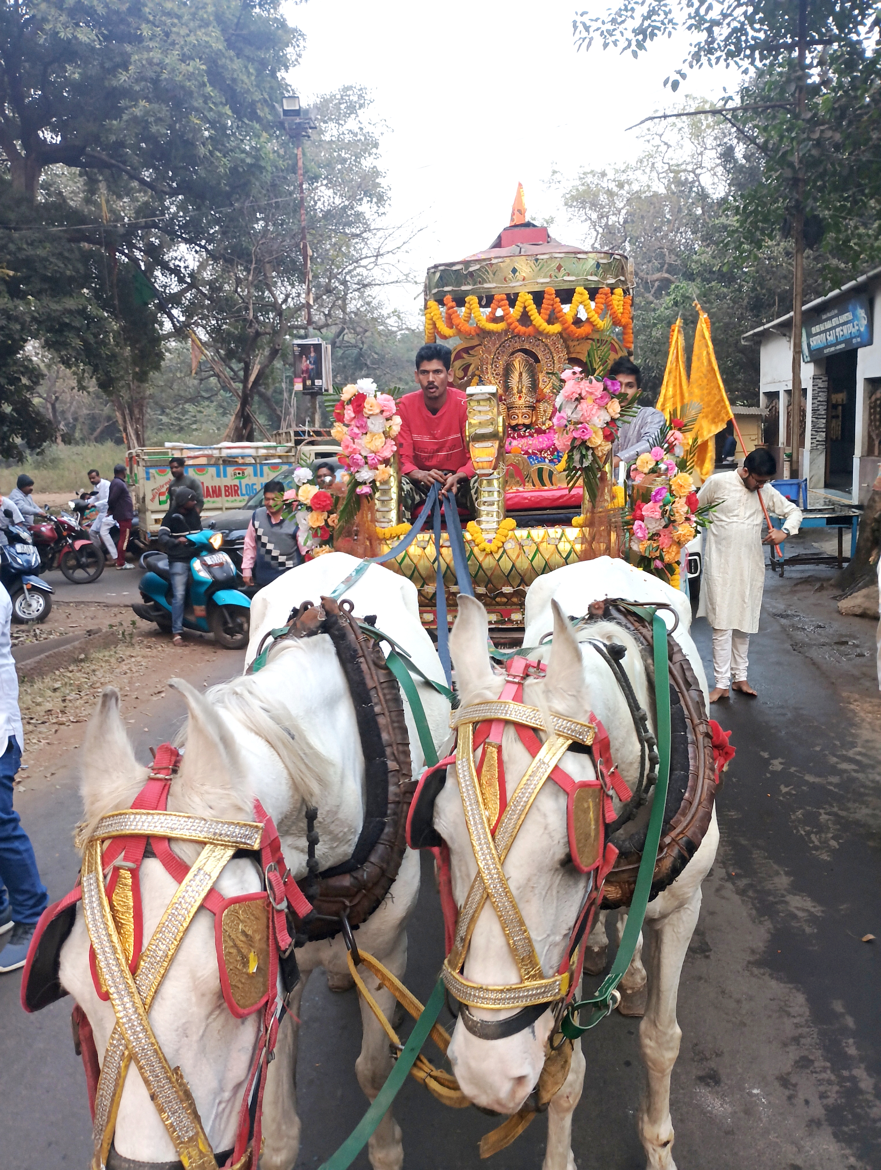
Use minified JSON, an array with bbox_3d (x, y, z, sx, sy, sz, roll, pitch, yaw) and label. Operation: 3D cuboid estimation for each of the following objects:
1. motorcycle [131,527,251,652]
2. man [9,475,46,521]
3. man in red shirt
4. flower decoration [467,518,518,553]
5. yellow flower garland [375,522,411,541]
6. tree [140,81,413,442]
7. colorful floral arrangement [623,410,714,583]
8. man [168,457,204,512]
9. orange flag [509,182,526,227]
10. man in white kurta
[{"bbox_3d":[-2.387,-0.028,9.124,1.780,1.150,0.700,7,13,43],"label":"motorcycle"},{"bbox_3d":[-6.080,-0.846,13.700,0.750,1.450,0.520,-2,7,-4],"label":"man"},{"bbox_3d":[-0.020,-0.532,4.600,0.460,1.220,0.700,0,7,7],"label":"man in red shirt"},{"bbox_3d":[0.216,-0.208,4.000,0.210,0.170,0.140,1,7,14],"label":"flower decoration"},{"bbox_3d":[-0.203,-0.228,4.050,0.155,0.085,0.085,-2,10,-2],"label":"yellow flower garland"},{"bbox_3d":[-4.603,-7.986,26.969,7.500,11.600,7.000,-5,10,-17],"label":"tree"},{"bbox_3d":[0.974,-0.381,4.050,0.370,0.720,0.300,1,7,14],"label":"colorful floral arrangement"},{"bbox_3d":[-3.301,-0.829,12.442,0.500,1.700,0.320,4,11,30],"label":"man"},{"bbox_3d":[0.456,-2.252,5.600,0.100,0.250,0.070,-2,10,-3],"label":"orange flag"},{"bbox_3d":[2.103,-0.072,6.480,0.640,1.660,0.400,-3,10,-5],"label":"man in white kurta"}]

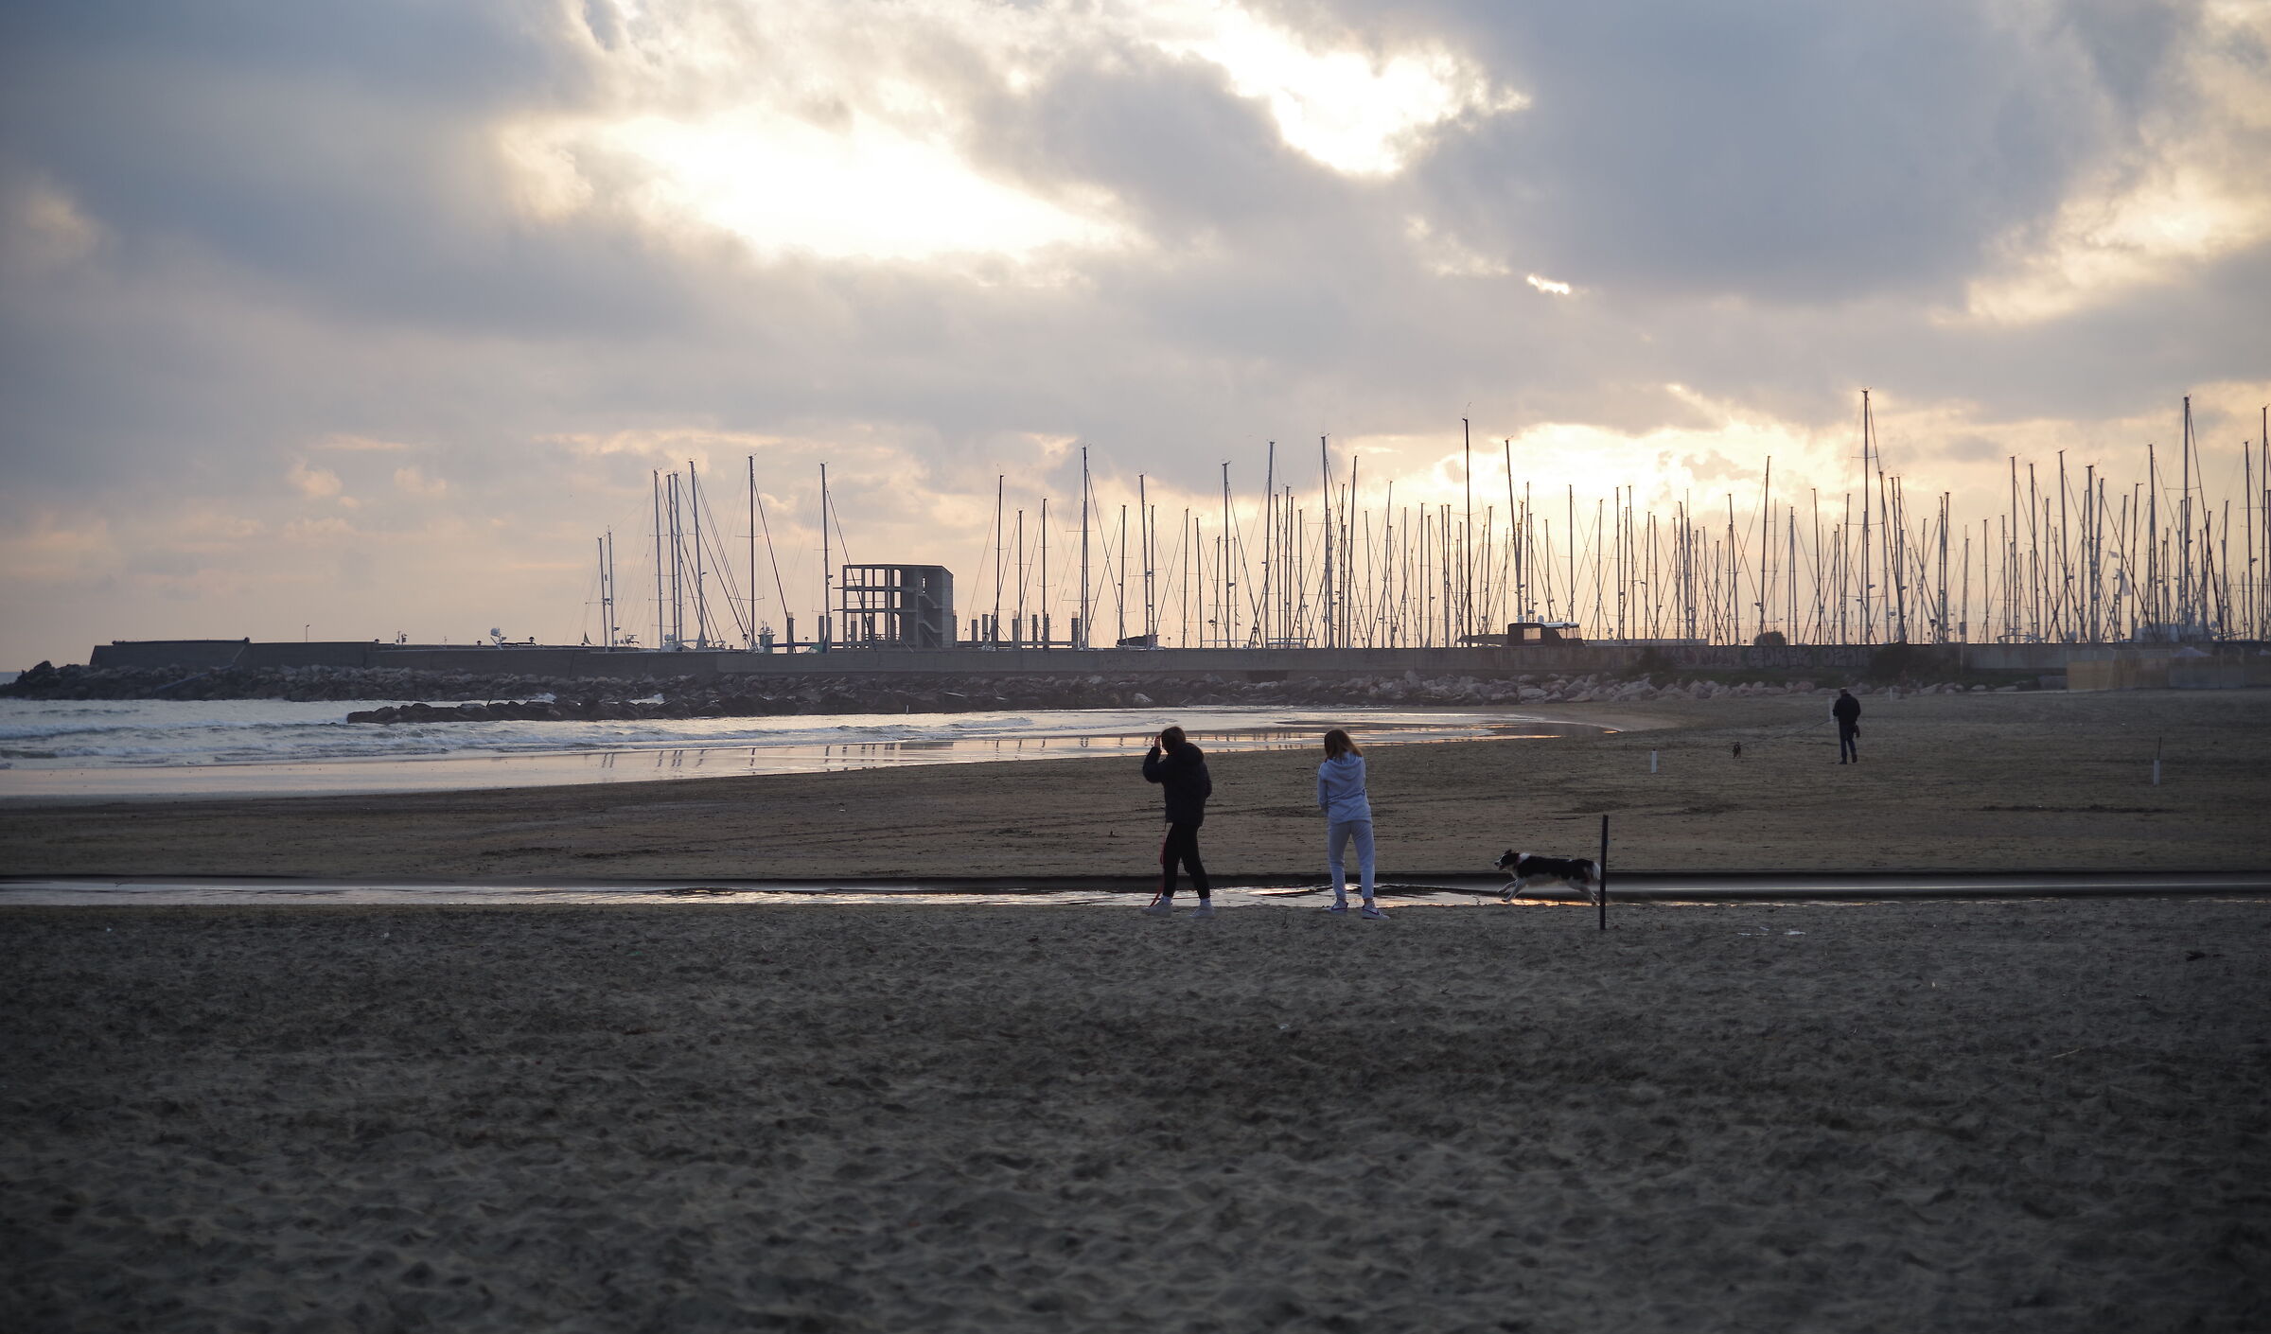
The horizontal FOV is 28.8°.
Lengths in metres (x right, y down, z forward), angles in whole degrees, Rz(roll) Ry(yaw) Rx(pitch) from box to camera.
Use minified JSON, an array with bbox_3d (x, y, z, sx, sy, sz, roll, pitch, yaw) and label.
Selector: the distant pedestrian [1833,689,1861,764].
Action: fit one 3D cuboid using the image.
[{"bbox_3d":[16.450,1.373,102.000,0.600,1.760,0.450,0,0,-14],"label":"distant pedestrian"}]

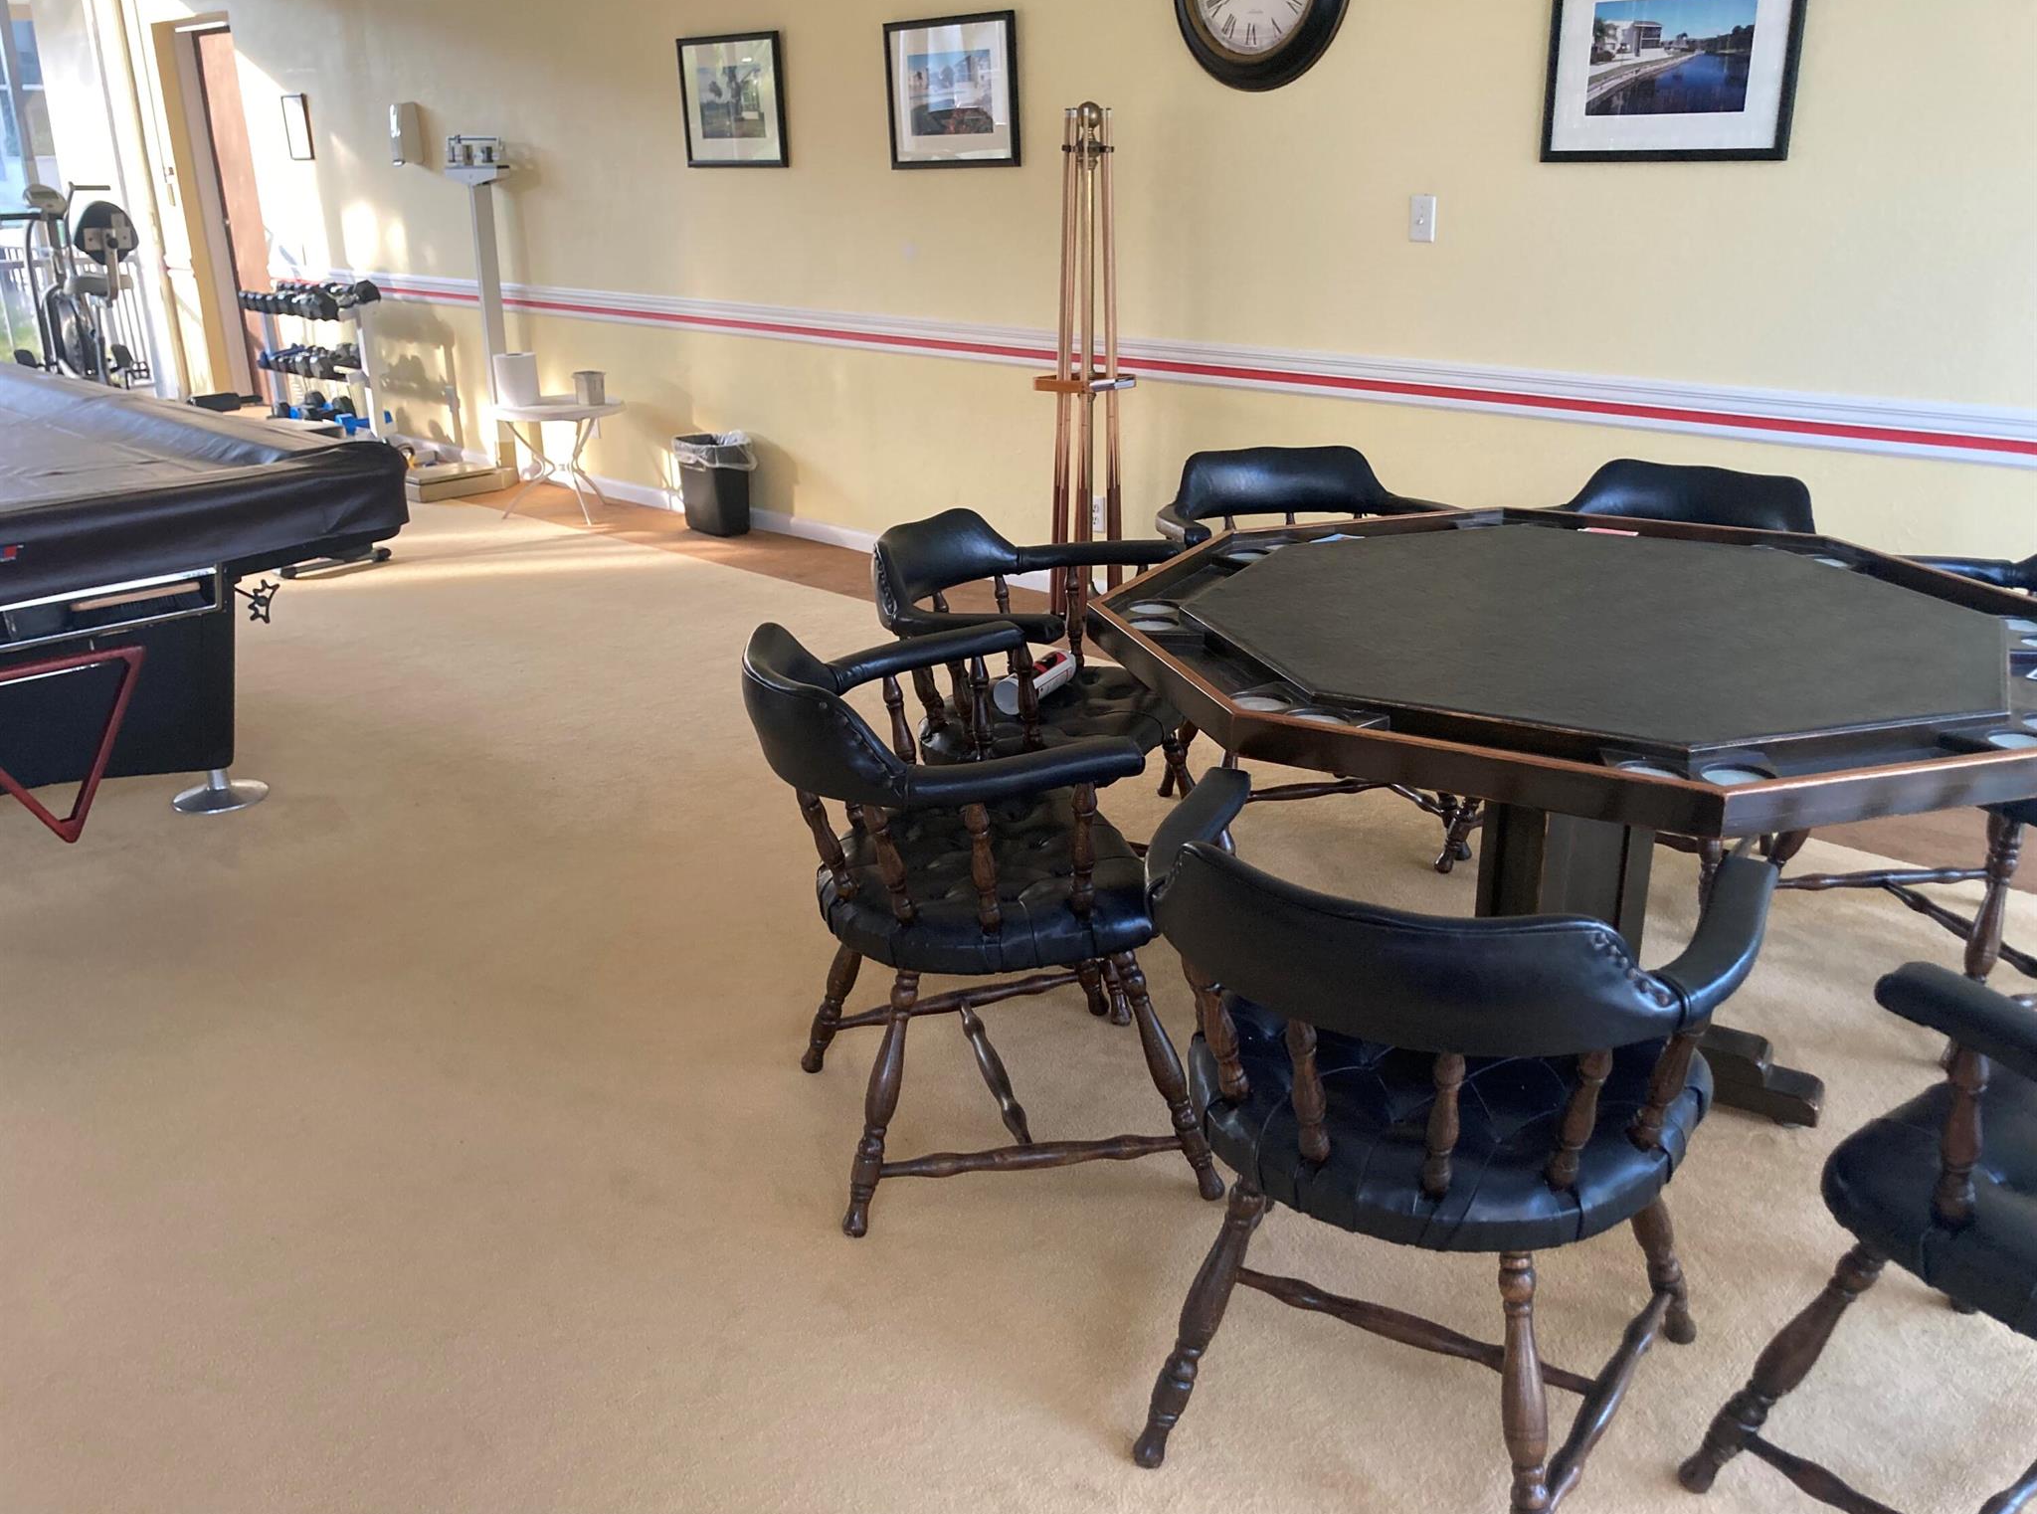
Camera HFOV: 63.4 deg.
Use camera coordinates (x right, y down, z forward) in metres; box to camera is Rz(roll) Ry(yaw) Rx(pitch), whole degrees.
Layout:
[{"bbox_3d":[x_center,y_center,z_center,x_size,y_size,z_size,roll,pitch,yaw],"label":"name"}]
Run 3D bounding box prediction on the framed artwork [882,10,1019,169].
[{"bbox_3d":[-0.210,-2.074,5.159,0.575,0.440,0.025,18,27,41],"label":"framed artwork"}]

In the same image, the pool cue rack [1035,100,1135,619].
[{"bbox_3d":[0.207,-1.098,4.778,0.310,1.500,0.310,-1,20,0],"label":"pool cue rack"}]

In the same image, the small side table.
[{"bbox_3d":[-1.829,-1.188,6.626,0.520,0.450,0.520,-1,20,0],"label":"small side table"}]

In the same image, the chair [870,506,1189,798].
[{"bbox_3d":[0.041,-0.038,2.980,0.590,0.766,0.625,8,22,23],"label":"chair"}]

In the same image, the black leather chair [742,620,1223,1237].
[{"bbox_3d":[-0.068,0.191,2.366,0.590,0.766,0.625,-6,21,-14],"label":"black leather chair"}]

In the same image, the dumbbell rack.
[{"bbox_3d":[-3.435,-1.907,8.091,1.130,0.830,0.370,18,27,41],"label":"dumbbell rack"}]

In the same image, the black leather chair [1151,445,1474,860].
[{"bbox_3d":[0.595,-0.225,3.460,0.625,0.766,0.590,-5,21,-10],"label":"black leather chair"}]

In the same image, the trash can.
[{"bbox_3d":[-1.167,-1.057,6.378,0.290,0.356,0.205,18,27,41],"label":"trash can"}]

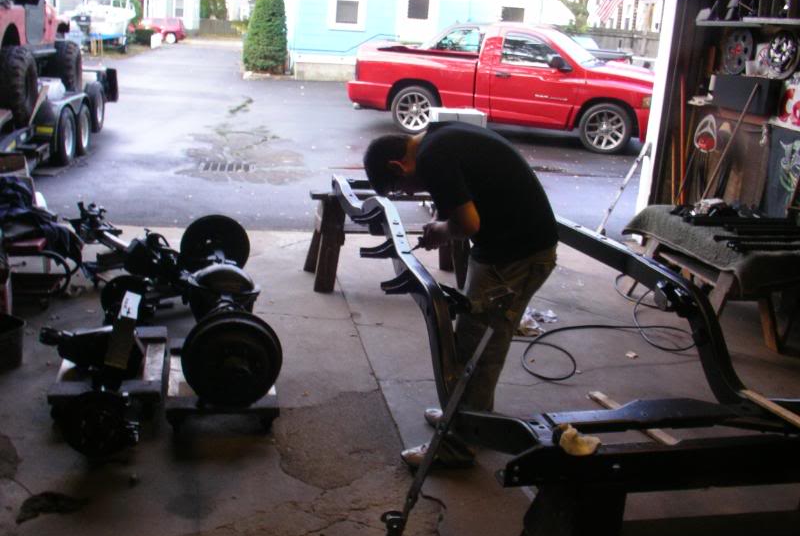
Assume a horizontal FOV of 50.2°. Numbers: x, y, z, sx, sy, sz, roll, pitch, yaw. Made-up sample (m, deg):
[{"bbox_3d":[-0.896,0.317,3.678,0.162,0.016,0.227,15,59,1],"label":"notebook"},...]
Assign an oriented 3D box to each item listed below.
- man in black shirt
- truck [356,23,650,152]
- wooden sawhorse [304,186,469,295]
[{"bbox_3d":[0.215,0.079,3.350,0.750,1.290,0.560,3,15,-4],"label":"man in black shirt"},{"bbox_3d":[1.899,-3.070,14.156,5.160,1.880,2.050,9,16,18],"label":"truck"},{"bbox_3d":[-0.090,-0.211,5.697,1.050,0.600,0.550,0,16,-16],"label":"wooden sawhorse"}]

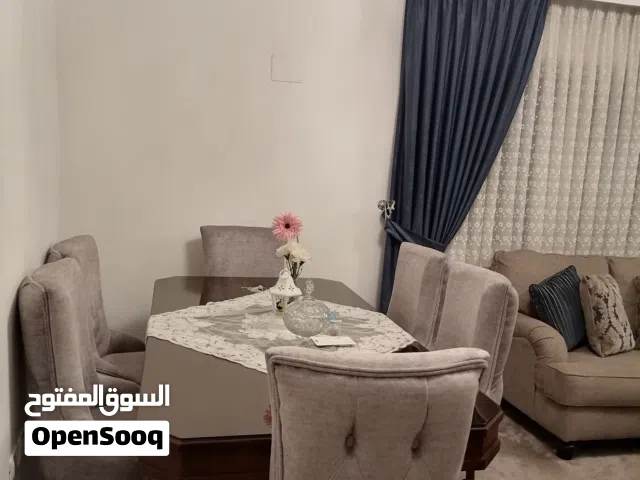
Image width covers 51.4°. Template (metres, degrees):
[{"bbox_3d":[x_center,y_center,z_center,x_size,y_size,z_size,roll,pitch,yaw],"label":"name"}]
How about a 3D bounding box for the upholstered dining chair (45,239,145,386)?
[{"bbox_3d":[-0.873,0.533,2.978,0.610,1.010,0.505,1,8,-13],"label":"upholstered dining chair"}]

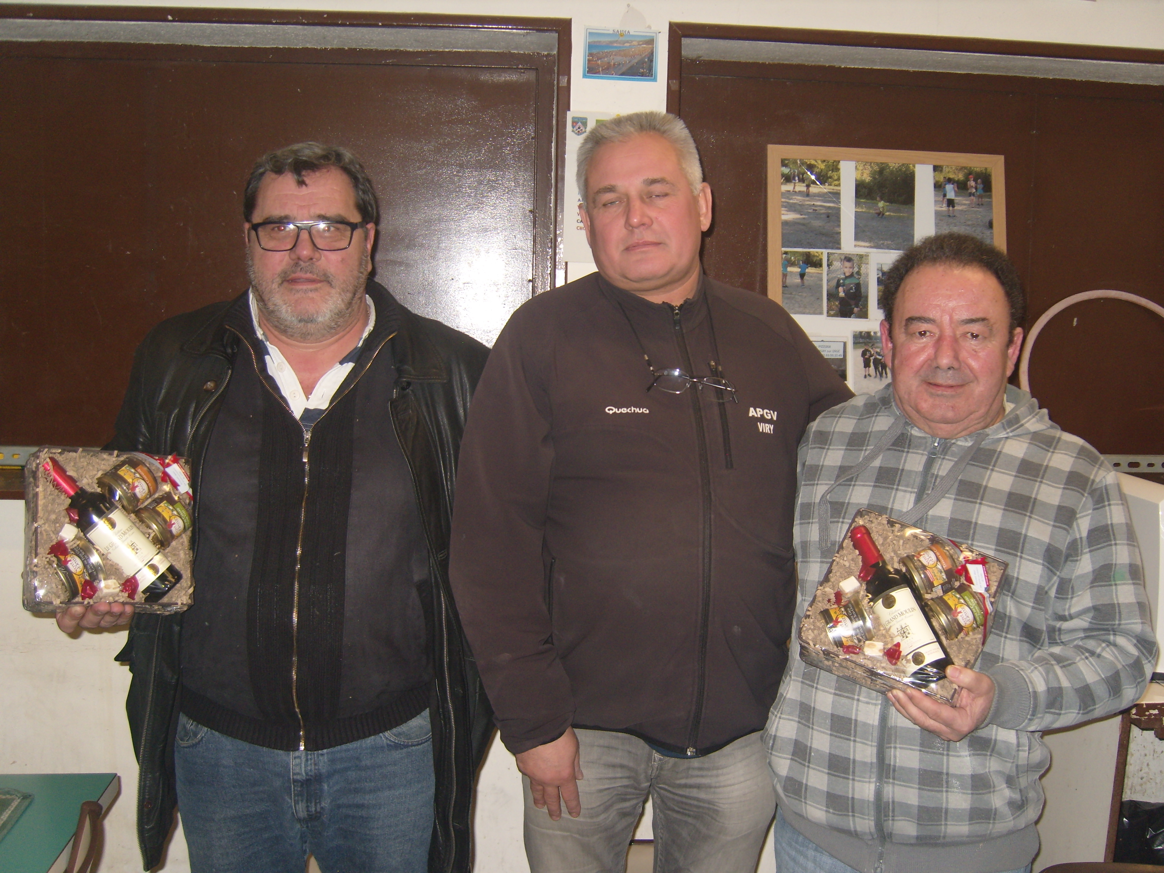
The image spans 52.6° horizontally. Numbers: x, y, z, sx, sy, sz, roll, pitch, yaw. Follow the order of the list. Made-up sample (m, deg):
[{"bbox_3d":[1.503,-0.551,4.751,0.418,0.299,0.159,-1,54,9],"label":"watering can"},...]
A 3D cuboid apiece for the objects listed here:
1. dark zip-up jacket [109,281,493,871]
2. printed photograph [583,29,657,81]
[{"bbox_3d":[-0.385,0.200,1.620,0.550,0.830,0.380,1,-1,-9],"label":"dark zip-up jacket"},{"bbox_3d":[0.077,-0.766,2.360,0.149,0.107,0.005,1,-1,-5],"label":"printed photograph"}]

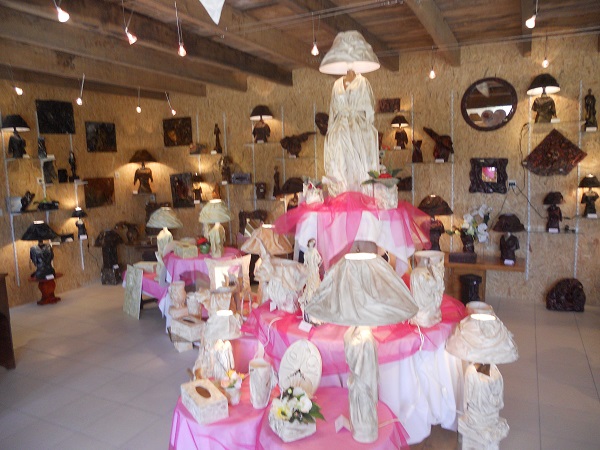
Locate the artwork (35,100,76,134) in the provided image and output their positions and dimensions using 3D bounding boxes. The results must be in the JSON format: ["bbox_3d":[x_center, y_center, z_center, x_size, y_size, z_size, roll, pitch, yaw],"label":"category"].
[{"bbox_3d":[-2.929,-1.290,5.632,0.040,0.378,0.480,2,9,26],"label":"artwork"}]

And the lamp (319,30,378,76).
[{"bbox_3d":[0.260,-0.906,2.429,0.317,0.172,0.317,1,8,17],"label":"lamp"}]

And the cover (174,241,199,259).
[{"bbox_3d":[-1.169,0.269,4.892,0.150,0.098,0.294,-6,8,-26],"label":"cover"}]

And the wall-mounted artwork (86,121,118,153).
[{"bbox_3d":[-2.746,-1.212,6.494,0.030,0.395,0.500,1,8,26],"label":"wall-mounted artwork"}]

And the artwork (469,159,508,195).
[{"bbox_3d":[2.026,-0.524,5.023,0.380,0.365,0.040,1,8,26],"label":"artwork"}]

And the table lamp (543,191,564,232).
[{"bbox_3d":[2.555,-0.129,4.707,0.195,0.417,0.195,2,9,26],"label":"table lamp"}]

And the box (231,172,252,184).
[{"bbox_3d":[-0.776,-0.618,6.266,0.250,0.143,0.120,2,9,26],"label":"box"}]

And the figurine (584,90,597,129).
[{"bbox_3d":[2.859,-1.147,4.607,0.110,0.375,0.100,2,8,26],"label":"figurine"}]

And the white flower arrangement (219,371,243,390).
[{"bbox_3d":[-0.328,0.748,2.250,0.103,0.090,0.095,-3,7,-9],"label":"white flower arrangement"}]

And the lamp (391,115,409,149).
[{"bbox_3d":[1.123,-1.047,5.270,0.200,0.375,0.200,1,8,22],"label":"lamp"}]

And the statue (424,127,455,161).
[{"bbox_3d":[1.570,-0.906,5.266,0.310,0.380,0.180,2,8,26],"label":"statue"}]

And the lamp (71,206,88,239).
[{"bbox_3d":[-2.758,-0.022,5.866,0.180,0.393,0.180,2,9,26],"label":"lamp"}]

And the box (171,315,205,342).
[{"bbox_3d":[-0.710,0.663,3.000,0.218,0.085,0.118,6,11,44],"label":"box"}]

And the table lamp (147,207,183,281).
[{"bbox_3d":[-1.515,0.207,5.232,0.387,0.806,0.387,-4,8,-17],"label":"table lamp"}]

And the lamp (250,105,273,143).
[{"bbox_3d":[-0.509,-1.343,6.192,0.295,0.470,0.290,2,8,26],"label":"lamp"}]

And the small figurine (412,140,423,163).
[{"bbox_3d":[1.311,-0.818,5.209,0.115,0.240,0.095,1,8,26],"label":"small figurine"}]

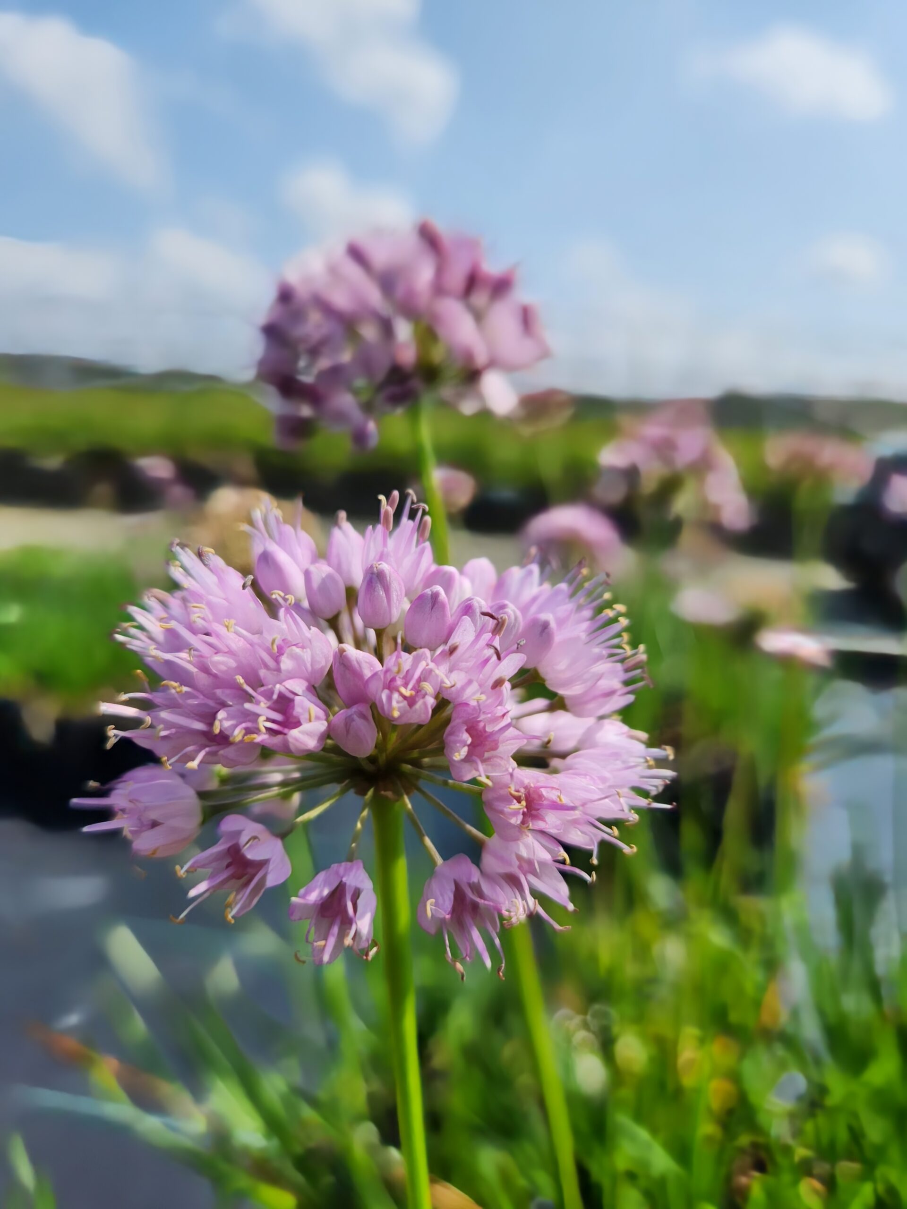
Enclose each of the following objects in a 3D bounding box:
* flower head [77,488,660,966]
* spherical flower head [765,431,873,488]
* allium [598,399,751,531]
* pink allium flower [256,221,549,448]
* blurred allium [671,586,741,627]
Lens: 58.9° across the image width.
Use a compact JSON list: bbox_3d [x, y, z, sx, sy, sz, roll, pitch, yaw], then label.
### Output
[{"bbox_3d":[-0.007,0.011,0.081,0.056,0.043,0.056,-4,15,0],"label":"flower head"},{"bbox_3d":[0.178,-0.071,0.393,0.048,0.027,0.048,-1,15,0],"label":"spherical flower head"},{"bbox_3d":[0.077,-0.049,0.284,0.052,0.046,0.052,-1,15,0],"label":"allium"},{"bbox_3d":[-0.008,-0.044,0.133,0.048,0.035,0.048,-8,15,0],"label":"pink allium flower"},{"bbox_3d":[0.159,0.001,0.506,0.042,0.024,0.042,-1,15,0],"label":"blurred allium"}]

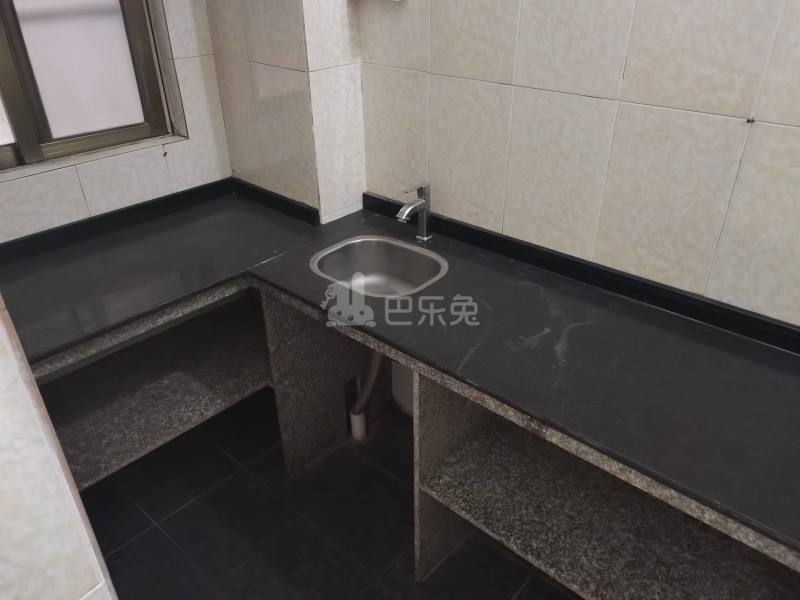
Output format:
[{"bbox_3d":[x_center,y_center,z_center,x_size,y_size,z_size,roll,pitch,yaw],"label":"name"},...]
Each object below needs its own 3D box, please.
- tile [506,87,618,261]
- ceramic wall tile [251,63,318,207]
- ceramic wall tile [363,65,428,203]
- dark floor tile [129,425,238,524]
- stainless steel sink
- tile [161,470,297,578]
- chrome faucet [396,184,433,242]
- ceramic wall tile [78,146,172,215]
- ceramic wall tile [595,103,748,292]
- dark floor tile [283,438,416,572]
[{"bbox_3d":[0.429,-0.342,1.662,0.296,0.450,0.010,24,38,36],"label":"tile"},{"bbox_3d":[-0.388,-0.554,2.047,0.304,0.450,0.010,24,38,36],"label":"ceramic wall tile"},{"bbox_3d":[-0.013,-0.537,2.009,0.287,0.450,0.010,24,38,36],"label":"ceramic wall tile"},{"bbox_3d":[-0.823,0.630,2.196,0.333,0.010,0.333,24,38,36],"label":"dark floor tile"},{"bbox_3d":[-0.054,-0.038,1.623,0.348,0.145,0.295,24,38,36],"label":"stainless steel sink"},{"bbox_3d":[-0.501,0.665,1.786,0.305,0.010,0.305,24,38,36],"label":"tile"},{"bbox_3d":[0.047,-0.264,1.884,0.045,0.180,0.149,24,38,36],"label":"chrome faucet"},{"bbox_3d":[-0.776,-0.336,1.726,0.010,0.167,0.252,24,38,36],"label":"ceramic wall tile"},{"bbox_3d":[0.557,-0.201,1.271,0.254,0.390,0.010,24,38,36],"label":"ceramic wall tile"},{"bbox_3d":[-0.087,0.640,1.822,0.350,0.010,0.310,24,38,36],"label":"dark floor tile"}]

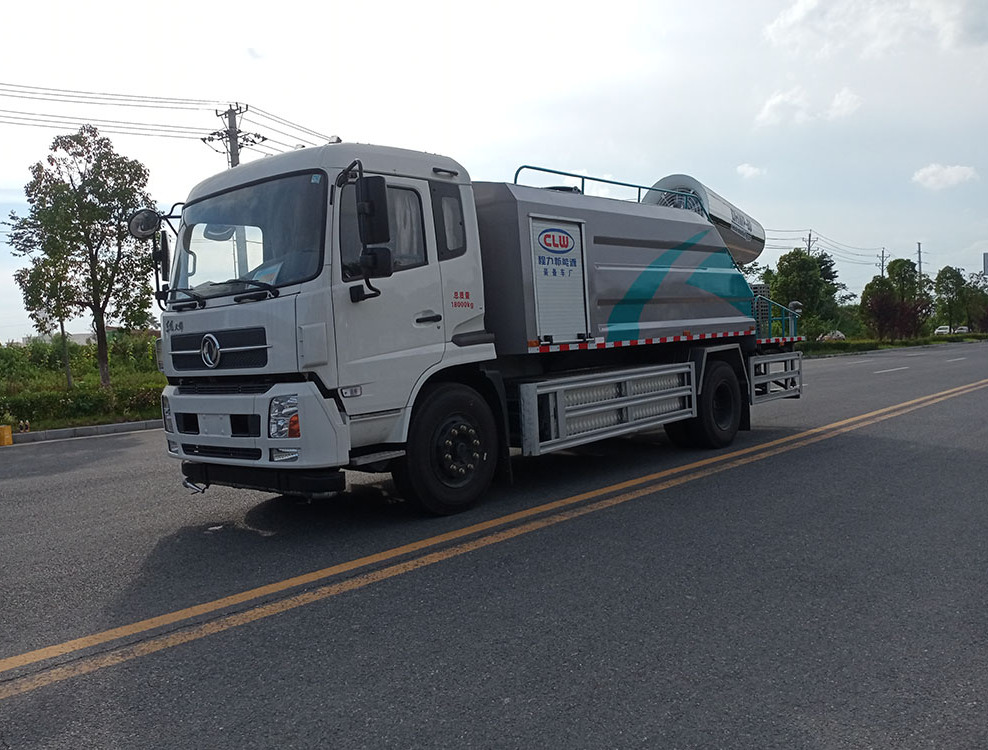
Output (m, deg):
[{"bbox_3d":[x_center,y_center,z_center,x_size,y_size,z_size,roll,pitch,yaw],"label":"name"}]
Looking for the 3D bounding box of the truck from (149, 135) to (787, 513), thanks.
[{"bbox_3d":[0.789,-0.772,9.245,2.600,3.450,9.000,-1,2,40],"label":"truck"}]

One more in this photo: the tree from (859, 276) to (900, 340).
[{"bbox_3d":[30.410,-5.019,63.774,3.154,5.798,3.154,-3,2,0],"label":"tree"}]

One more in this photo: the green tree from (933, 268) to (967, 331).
[{"bbox_3d":[46.892,-7.259,82.883,3.381,7.700,3.381,-3,2,0],"label":"green tree"}]

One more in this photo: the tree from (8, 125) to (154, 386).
[{"bbox_3d":[-8.967,-2.328,18.191,3.283,6.564,3.283,-3,2,0],"label":"tree"}]

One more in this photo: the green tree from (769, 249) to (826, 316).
[{"bbox_3d":[19.168,-4.587,50.770,3.640,6.687,3.640,-3,2,0],"label":"green tree"}]

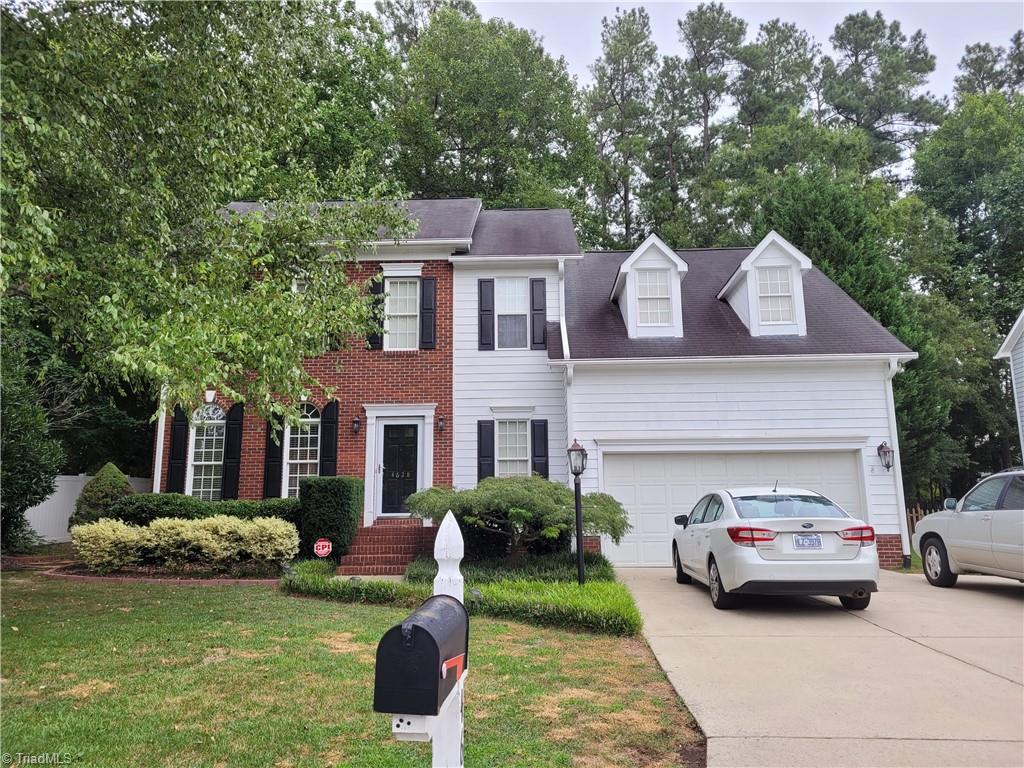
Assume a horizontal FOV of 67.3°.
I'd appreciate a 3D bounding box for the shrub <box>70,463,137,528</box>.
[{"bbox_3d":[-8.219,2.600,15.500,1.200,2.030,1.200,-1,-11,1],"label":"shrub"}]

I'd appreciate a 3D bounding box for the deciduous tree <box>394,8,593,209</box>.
[{"bbox_3d":[-0.768,-5.022,31.139,8.300,23.000,8.000,-1,-11,1],"label":"deciduous tree"}]

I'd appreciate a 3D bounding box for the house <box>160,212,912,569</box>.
[{"bbox_3d":[-0.057,-0.305,19.861,15.800,9.630,10.000,-1,-11,1],"label":"house"}]

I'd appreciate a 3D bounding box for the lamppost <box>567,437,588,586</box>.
[{"bbox_3d":[0.911,1.808,10.531,0.280,2.135,0.280,-1,-11,1],"label":"lamppost"}]

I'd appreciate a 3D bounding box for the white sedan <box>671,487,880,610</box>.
[{"bbox_3d":[3.347,2.130,10.489,1.800,1.455,4.600,-1,-8,3],"label":"white sedan"}]

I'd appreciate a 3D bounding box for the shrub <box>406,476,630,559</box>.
[{"bbox_3d":[0.099,2.370,12.785,3.730,1.660,3.200,-1,-11,1],"label":"shrub"}]

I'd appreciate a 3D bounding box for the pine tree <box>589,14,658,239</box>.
[{"bbox_3d":[5.991,-6.420,38.904,4.200,28.700,4.200,-1,-11,1],"label":"pine tree"}]

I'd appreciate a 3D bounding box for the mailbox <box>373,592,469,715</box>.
[{"bbox_3d":[-0.251,0.779,2.268,0.172,0.228,0.475,0,-7,6],"label":"mailbox"}]

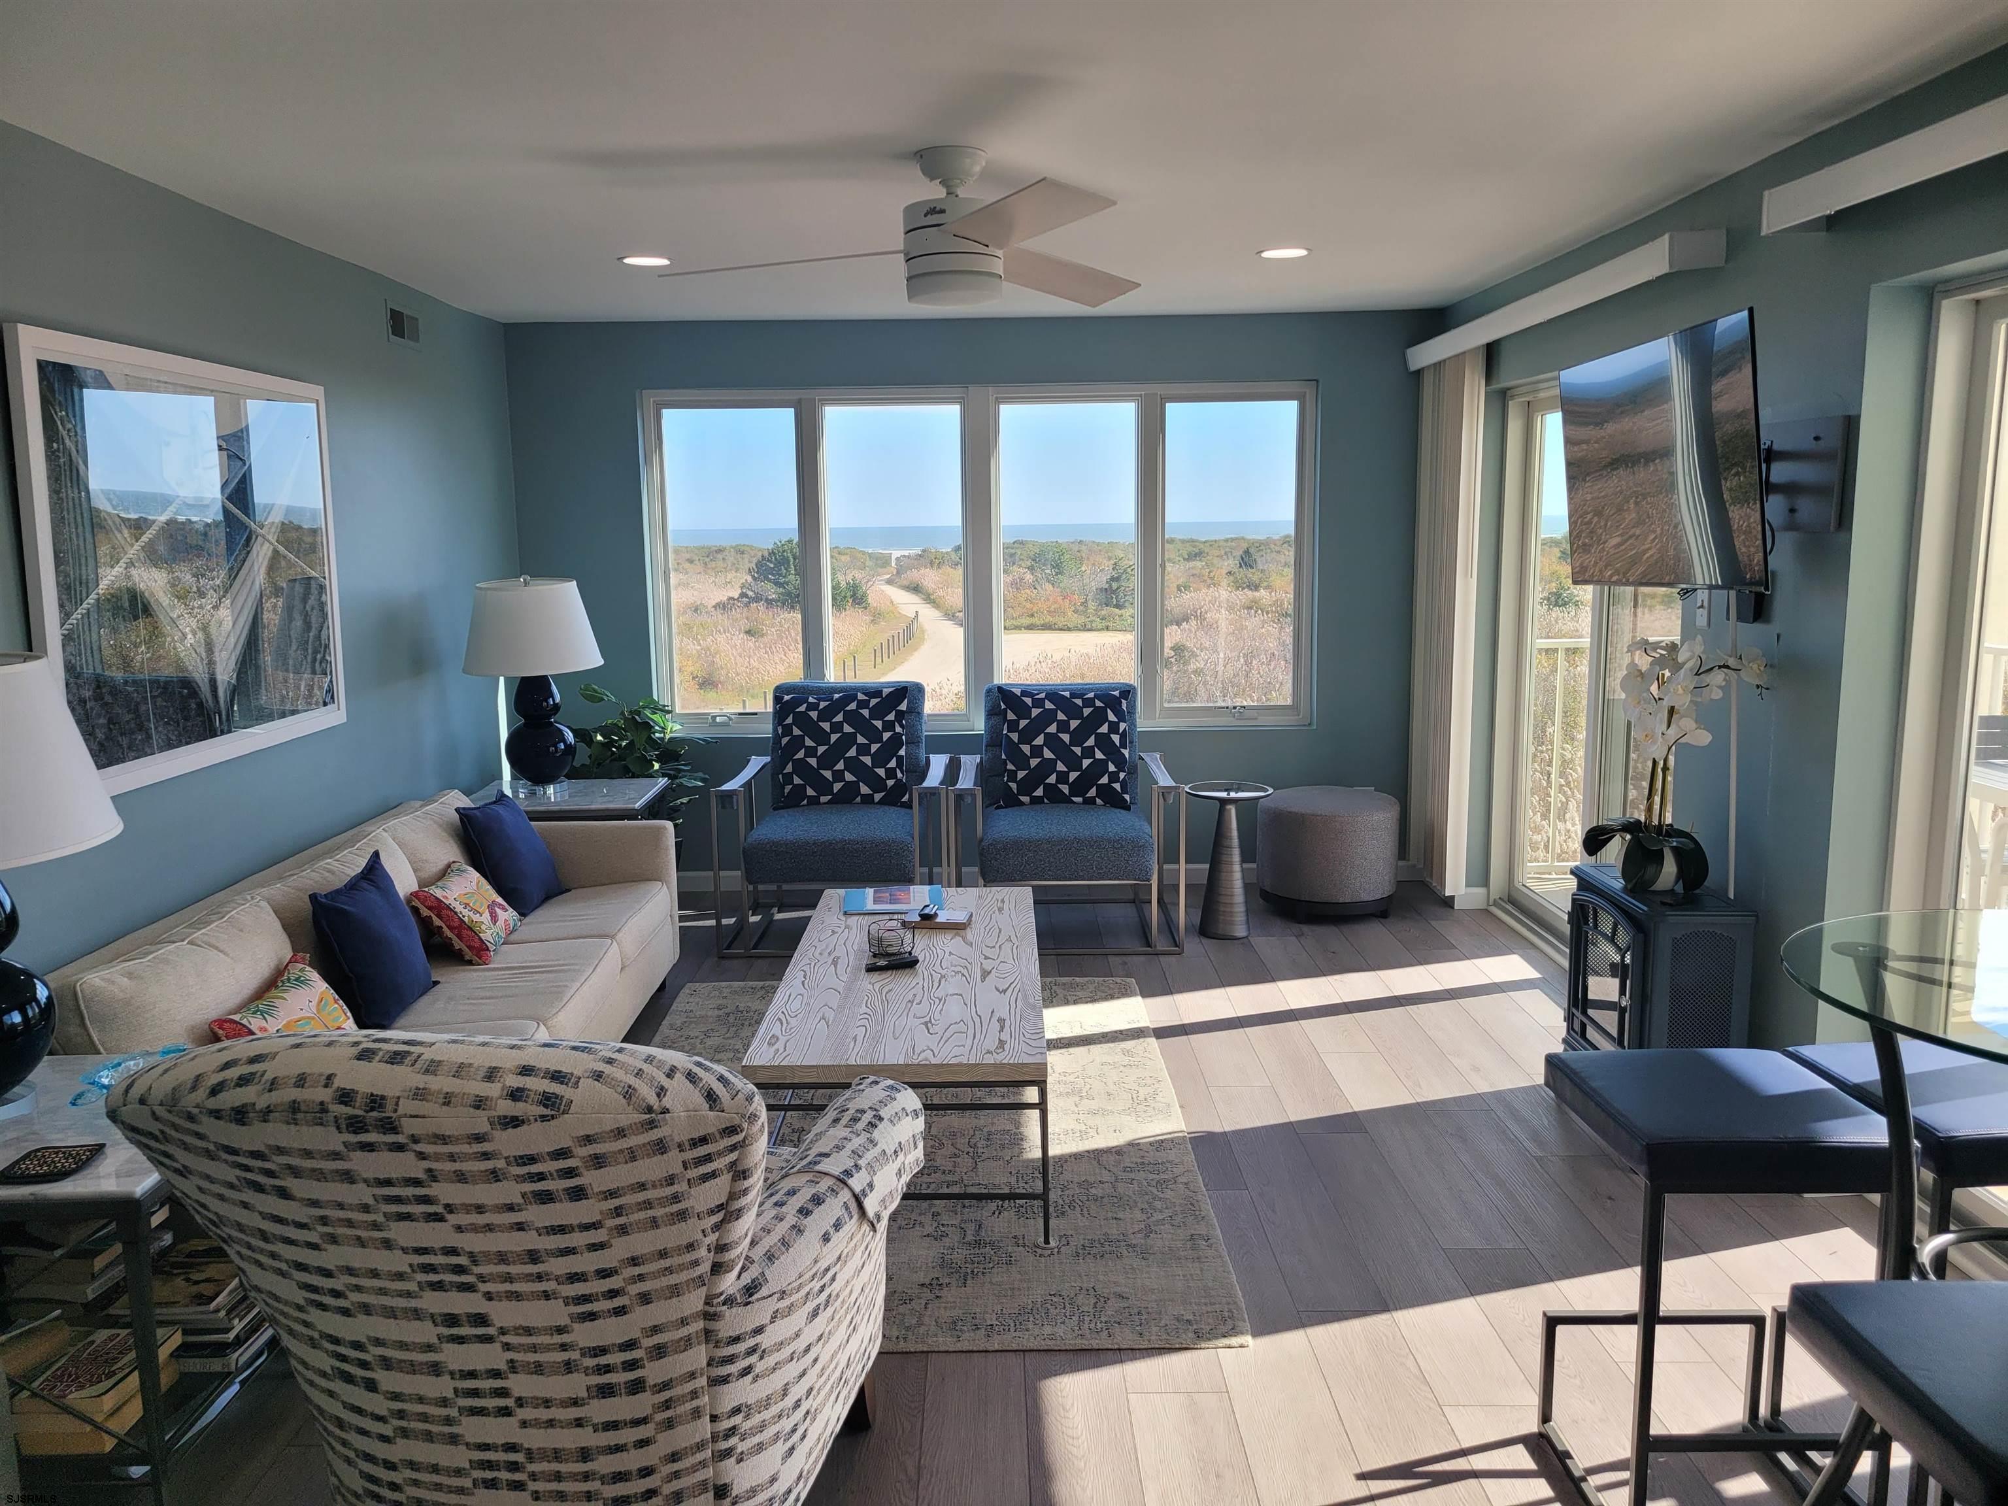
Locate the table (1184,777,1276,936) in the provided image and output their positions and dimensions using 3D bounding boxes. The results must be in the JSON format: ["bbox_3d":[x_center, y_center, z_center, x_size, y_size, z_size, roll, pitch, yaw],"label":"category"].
[{"bbox_3d":[0.873,0.423,5.877,0.344,0.573,0.344,-1,9,0],"label":"table"}]

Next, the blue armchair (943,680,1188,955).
[{"bbox_3d":[0.233,0.231,5.983,0.867,0.933,0.849,-1,9,0],"label":"blue armchair"}]

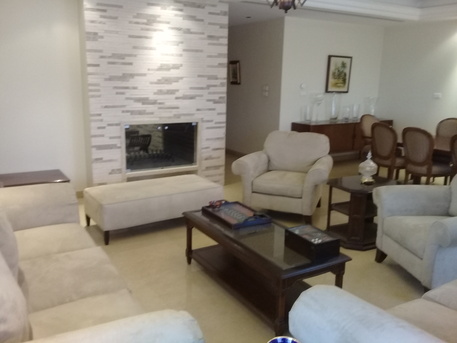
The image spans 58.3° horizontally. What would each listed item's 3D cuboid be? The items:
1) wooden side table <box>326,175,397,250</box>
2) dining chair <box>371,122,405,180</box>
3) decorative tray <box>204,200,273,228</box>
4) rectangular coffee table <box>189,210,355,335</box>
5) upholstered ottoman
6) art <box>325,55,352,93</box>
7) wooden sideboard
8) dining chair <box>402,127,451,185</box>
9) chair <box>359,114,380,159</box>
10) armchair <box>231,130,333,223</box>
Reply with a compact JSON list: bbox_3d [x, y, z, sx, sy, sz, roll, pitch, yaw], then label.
[{"bbox_3d":[1.352,0.404,4.164,0.796,0.569,0.577,-6,15,-31],"label":"wooden side table"},{"bbox_3d":[2.383,-0.196,5.964,0.577,0.998,0.491,-6,15,-31],"label":"dining chair"},{"bbox_3d":[0.062,0.360,3.421,0.379,0.044,0.499,-6,15,-31],"label":"decorative tray"},{"bbox_3d":[0.201,0.680,3.121,0.577,0.437,1.342,-6,15,-31],"label":"rectangular coffee table"},{"bbox_3d":[-0.795,0.373,4.464,1.373,0.406,0.679,-7,15,-33],"label":"upholstered ottoman"},{"bbox_3d":[2.261,-1.964,8.329,0.663,0.719,0.031,-6,15,-31],"label":"art"},{"bbox_3d":[2.405,-0.640,8.482,2.410,0.764,0.468,-6,15,-31],"label":"wooden sideboard"},{"bbox_3d":[2.653,-0.095,5.538,0.577,0.998,0.491,-6,15,-31],"label":"dining chair"},{"bbox_3d":[2.693,-0.486,7.288,0.491,0.998,0.577,-6,15,-31],"label":"chair"},{"bbox_3d":[0.690,0.016,4.956,1.100,0.952,0.905,6,13,19],"label":"armchair"}]

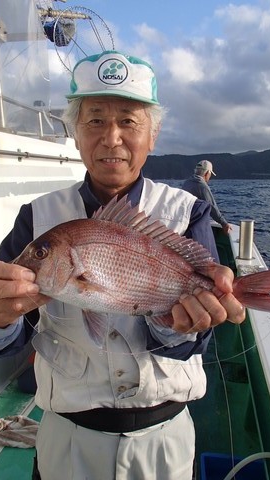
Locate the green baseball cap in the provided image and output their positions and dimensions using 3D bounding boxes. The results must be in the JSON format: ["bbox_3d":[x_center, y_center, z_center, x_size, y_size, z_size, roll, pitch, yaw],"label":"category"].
[{"bbox_3d":[-0.047,-0.357,0.850,0.190,0.122,0.260,3,17,0],"label":"green baseball cap"}]

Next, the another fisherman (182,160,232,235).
[{"bbox_3d":[0.802,-0.112,4.588,0.580,1.620,0.520,8,12,41],"label":"another fisherman"}]

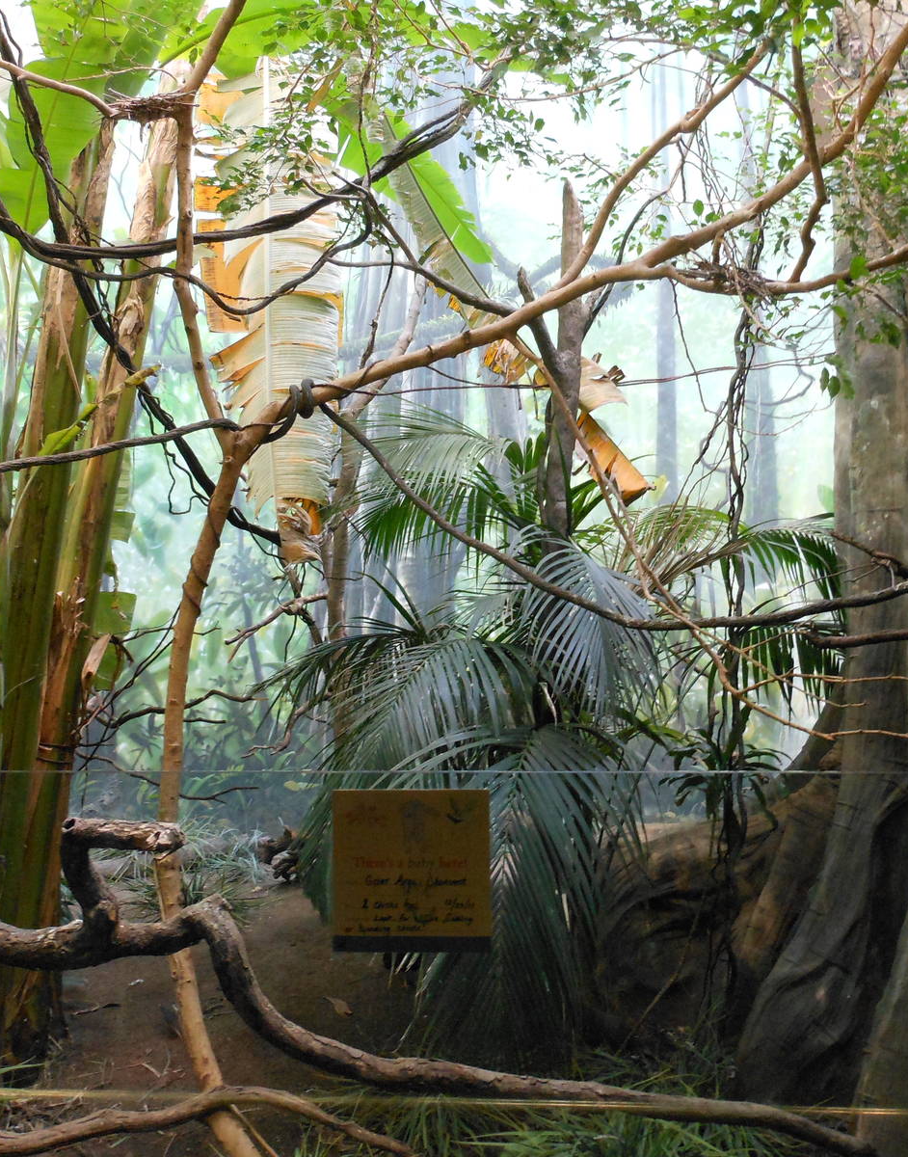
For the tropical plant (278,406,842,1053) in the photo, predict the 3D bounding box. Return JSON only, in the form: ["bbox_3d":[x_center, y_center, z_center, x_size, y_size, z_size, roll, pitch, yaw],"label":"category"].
[{"bbox_3d":[0.330,0.460,3.850,1.750,1.950,1.500,0,0,0],"label":"tropical plant"}]

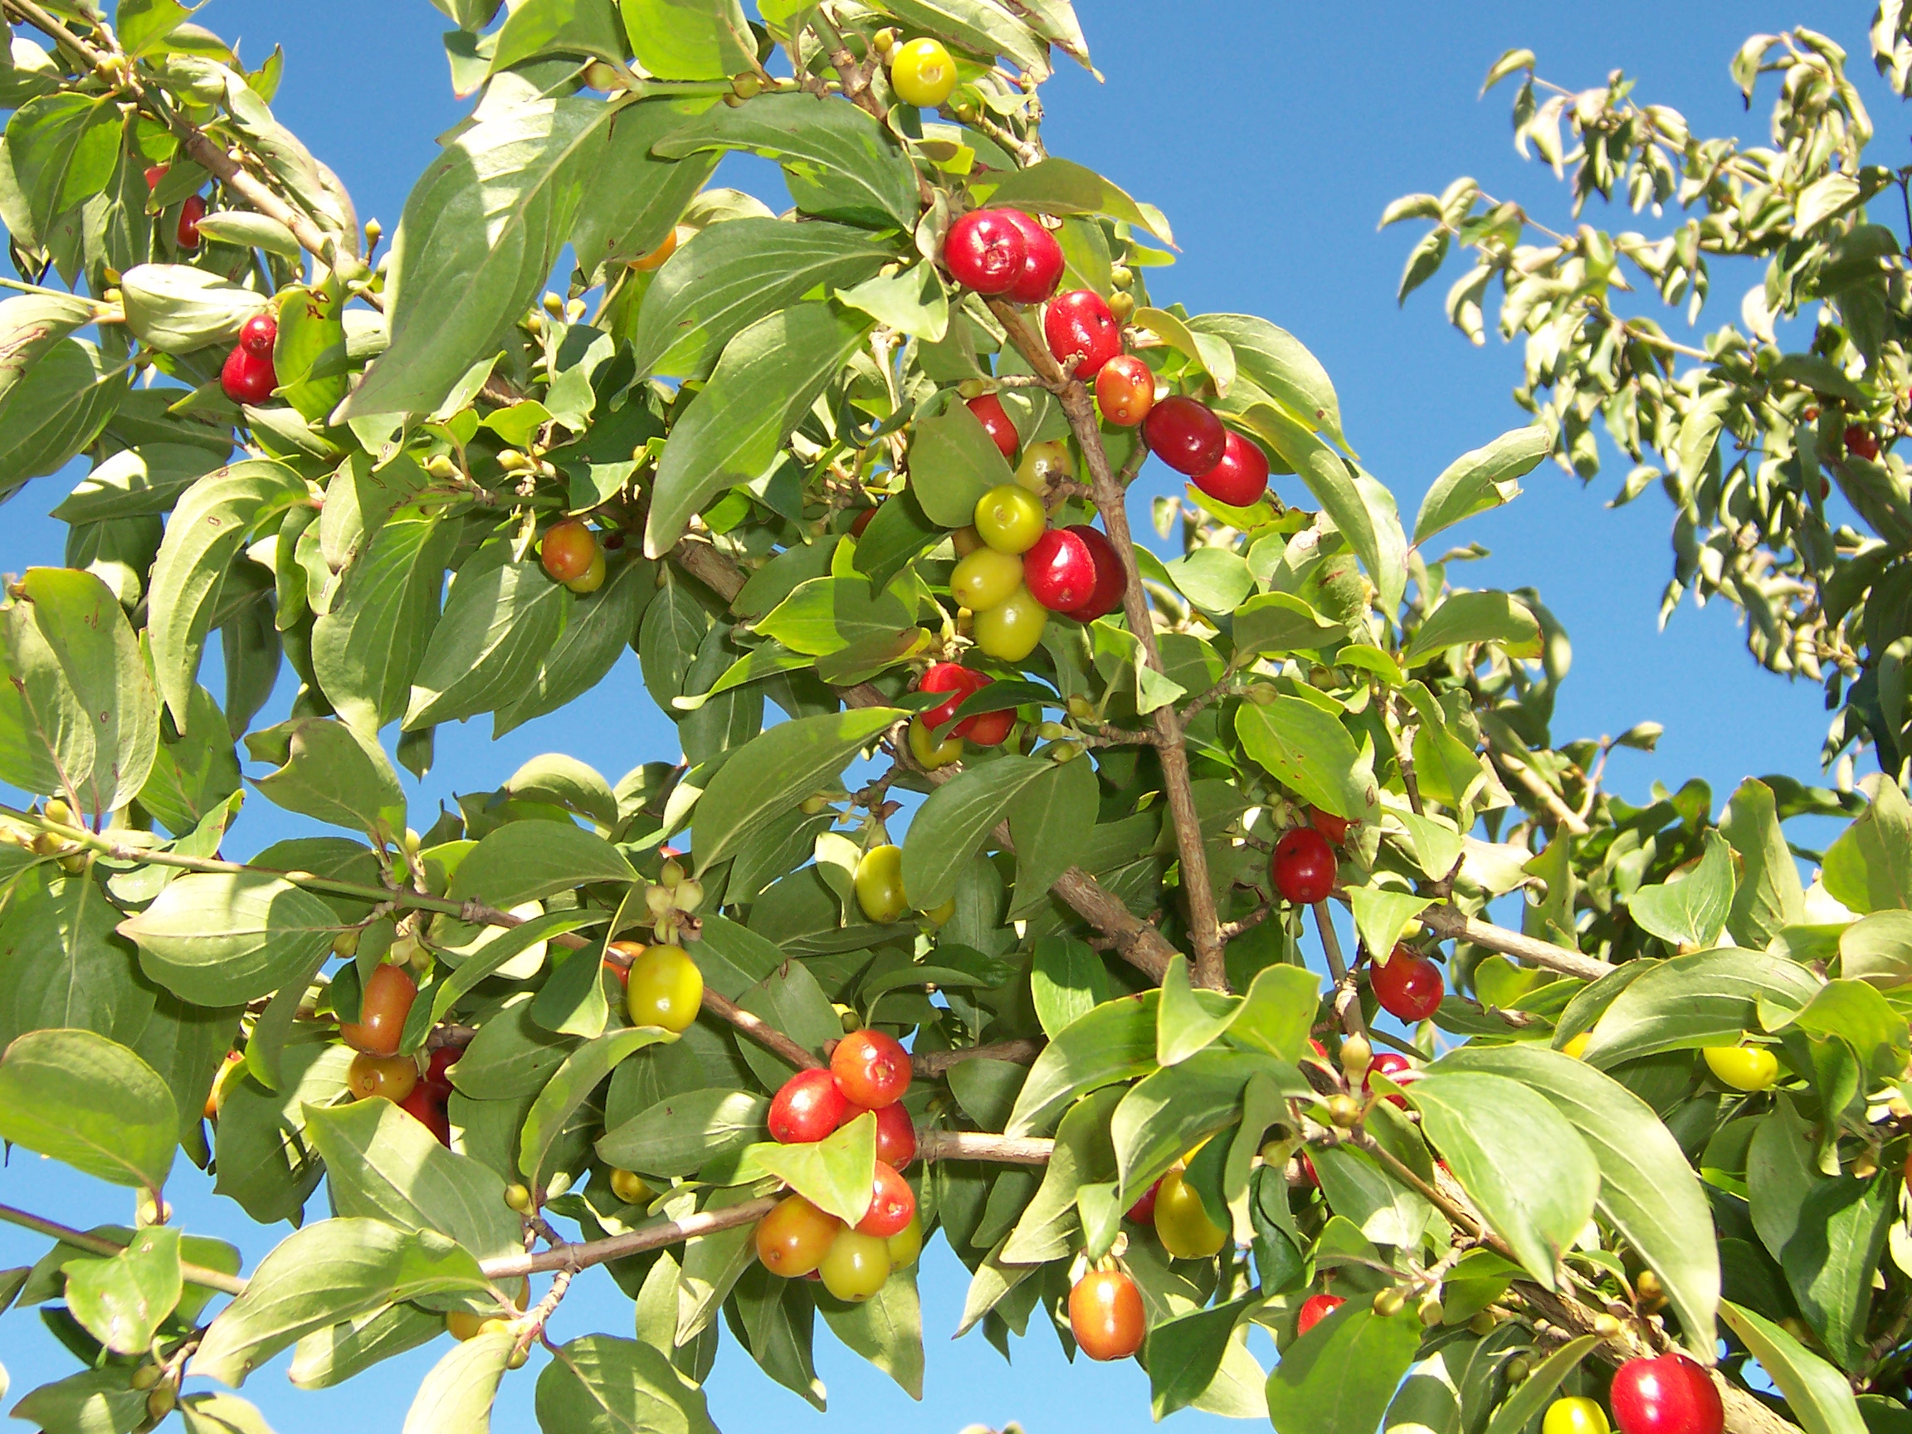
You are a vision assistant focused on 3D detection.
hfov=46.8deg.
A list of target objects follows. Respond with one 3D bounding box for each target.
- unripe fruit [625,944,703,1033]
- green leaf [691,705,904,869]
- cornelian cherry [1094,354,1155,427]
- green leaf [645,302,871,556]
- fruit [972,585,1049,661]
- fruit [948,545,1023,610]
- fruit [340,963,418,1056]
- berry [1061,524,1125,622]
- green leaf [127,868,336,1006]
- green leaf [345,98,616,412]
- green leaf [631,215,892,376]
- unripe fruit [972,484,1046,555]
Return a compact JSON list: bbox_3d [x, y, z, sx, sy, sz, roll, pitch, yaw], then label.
[{"bbox_3d":[-0.062,0.058,0.470,0.016,0.019,0.016,0,-13,0],"label":"unripe fruit"},{"bbox_3d":[-0.037,0.015,0.522,0.034,0.064,0.016,56,-14,-21],"label":"green leaf"},{"bbox_3d":[0.032,-0.062,0.420,0.012,0.014,0.012,3,-24,1],"label":"cornelian cherry"},{"bbox_3d":[-0.046,-0.068,0.522,0.036,0.078,0.016,47,-13,-28],"label":"green leaf"},{"bbox_3d":[0.011,-0.018,0.425,0.014,0.015,0.014,11,-21,3],"label":"fruit"},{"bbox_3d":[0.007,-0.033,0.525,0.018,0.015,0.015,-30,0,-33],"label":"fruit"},{"bbox_3d":[-0.125,0.063,0.480,0.015,0.020,0.015,12,-9,0],"label":"fruit"},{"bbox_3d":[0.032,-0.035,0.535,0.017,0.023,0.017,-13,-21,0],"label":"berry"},{"bbox_3d":[-0.156,0.047,0.475,0.048,0.029,0.009,1,-9,-6],"label":"green leaf"},{"bbox_3d":[-0.090,-0.087,0.415,0.036,0.016,0.080,40,-83,-14],"label":"green leaf"},{"bbox_3d":[-0.047,-0.102,0.537,0.071,0.018,0.037,-29,-58,-12],"label":"green leaf"},{"bbox_3d":[0.011,-0.042,0.468,0.015,0.015,0.018,1,12,6],"label":"unripe fruit"}]

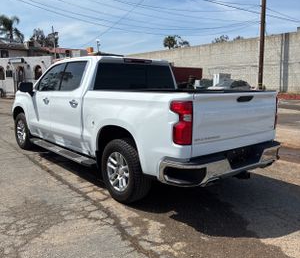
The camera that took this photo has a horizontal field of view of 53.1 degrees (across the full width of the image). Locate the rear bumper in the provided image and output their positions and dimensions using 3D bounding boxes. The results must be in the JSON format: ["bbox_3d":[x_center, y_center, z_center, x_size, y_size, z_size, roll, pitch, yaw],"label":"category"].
[{"bbox_3d":[0.971,0.346,3.526,1.980,0.260,0.400,-6,11,-39],"label":"rear bumper"}]

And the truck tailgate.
[{"bbox_3d":[1.001,-0.102,3.430,1.580,0.640,0.100,-6,11,-39],"label":"truck tailgate"}]

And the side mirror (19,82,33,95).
[{"bbox_3d":[-2.250,-0.735,5.494,0.260,0.240,0.160,-6,11,-39],"label":"side mirror"}]

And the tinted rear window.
[{"bbox_3d":[-0.185,-0.810,4.785,1.600,0.430,0.090,-6,11,-39],"label":"tinted rear window"}]

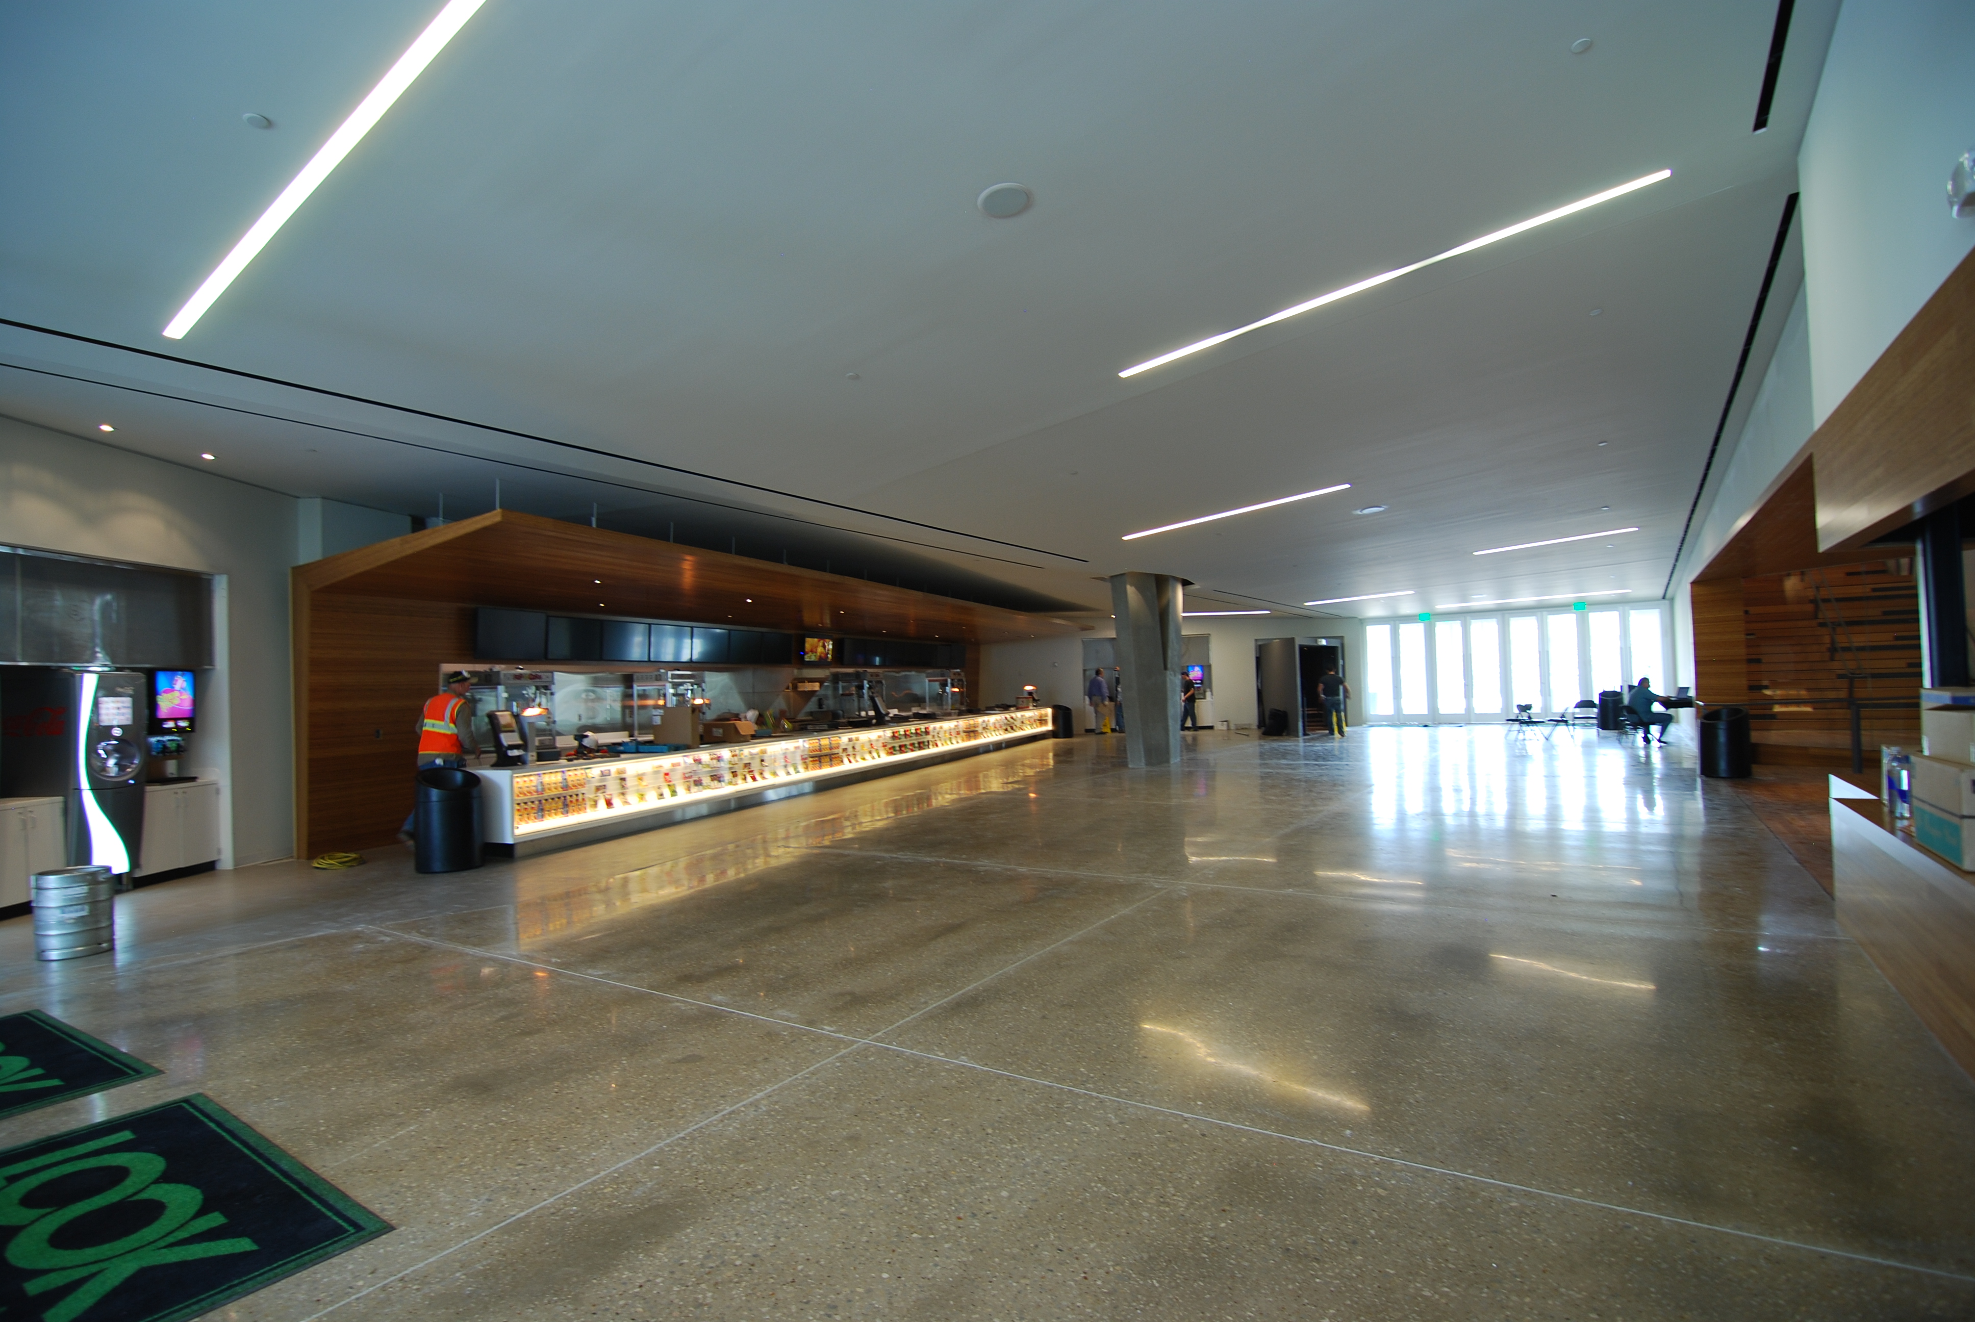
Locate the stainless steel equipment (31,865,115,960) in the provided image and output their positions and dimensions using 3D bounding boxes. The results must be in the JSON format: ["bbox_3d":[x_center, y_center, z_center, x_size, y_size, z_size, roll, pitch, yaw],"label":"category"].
[{"bbox_3d":[-5.982,1.644,5.755,0.395,0.526,0.395,-3,-2,44],"label":"stainless steel equipment"}]

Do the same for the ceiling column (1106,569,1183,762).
[{"bbox_3d":[2.950,0.153,16.000,1.400,3.450,1.150,-2,-2,10],"label":"ceiling column"}]

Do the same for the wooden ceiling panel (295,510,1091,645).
[{"bbox_3d":[-1.908,-0.847,15.979,4.200,0.360,18.200,-2,-2,22],"label":"wooden ceiling panel"}]

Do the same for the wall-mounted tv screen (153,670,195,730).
[{"bbox_3d":[-7.570,0.366,8.180,0.120,0.550,0.420,-2,-1,-2],"label":"wall-mounted tv screen"}]

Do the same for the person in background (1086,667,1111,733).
[{"bbox_3d":[3.083,1.119,24.302,0.420,1.820,0.550,-1,-2,-35],"label":"person in background"}]

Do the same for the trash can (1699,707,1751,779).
[{"bbox_3d":[9.947,1.101,11.837,0.500,0.890,0.500,-2,-2,-13],"label":"trash can"}]

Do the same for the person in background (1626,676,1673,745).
[{"bbox_3d":[12.806,0.947,17.000,0.800,1.280,0.520,-3,-2,36],"label":"person in background"}]

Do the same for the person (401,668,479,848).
[{"bbox_3d":[-5.867,1.029,9.451,0.580,1.850,0.680,-2,-2,12],"label":"person"}]

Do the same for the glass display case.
[{"bbox_3d":[-1.766,1.579,15.623,0.900,0.885,15.739,-2,-2,23],"label":"glass display case"}]

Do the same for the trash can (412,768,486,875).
[{"bbox_3d":[-5.034,1.480,8.219,0.520,0.910,0.520,-3,-2,40],"label":"trash can"}]

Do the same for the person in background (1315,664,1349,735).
[{"bbox_3d":[8.457,0.974,21.500,0.620,1.740,0.380,-2,-2,18],"label":"person in background"}]

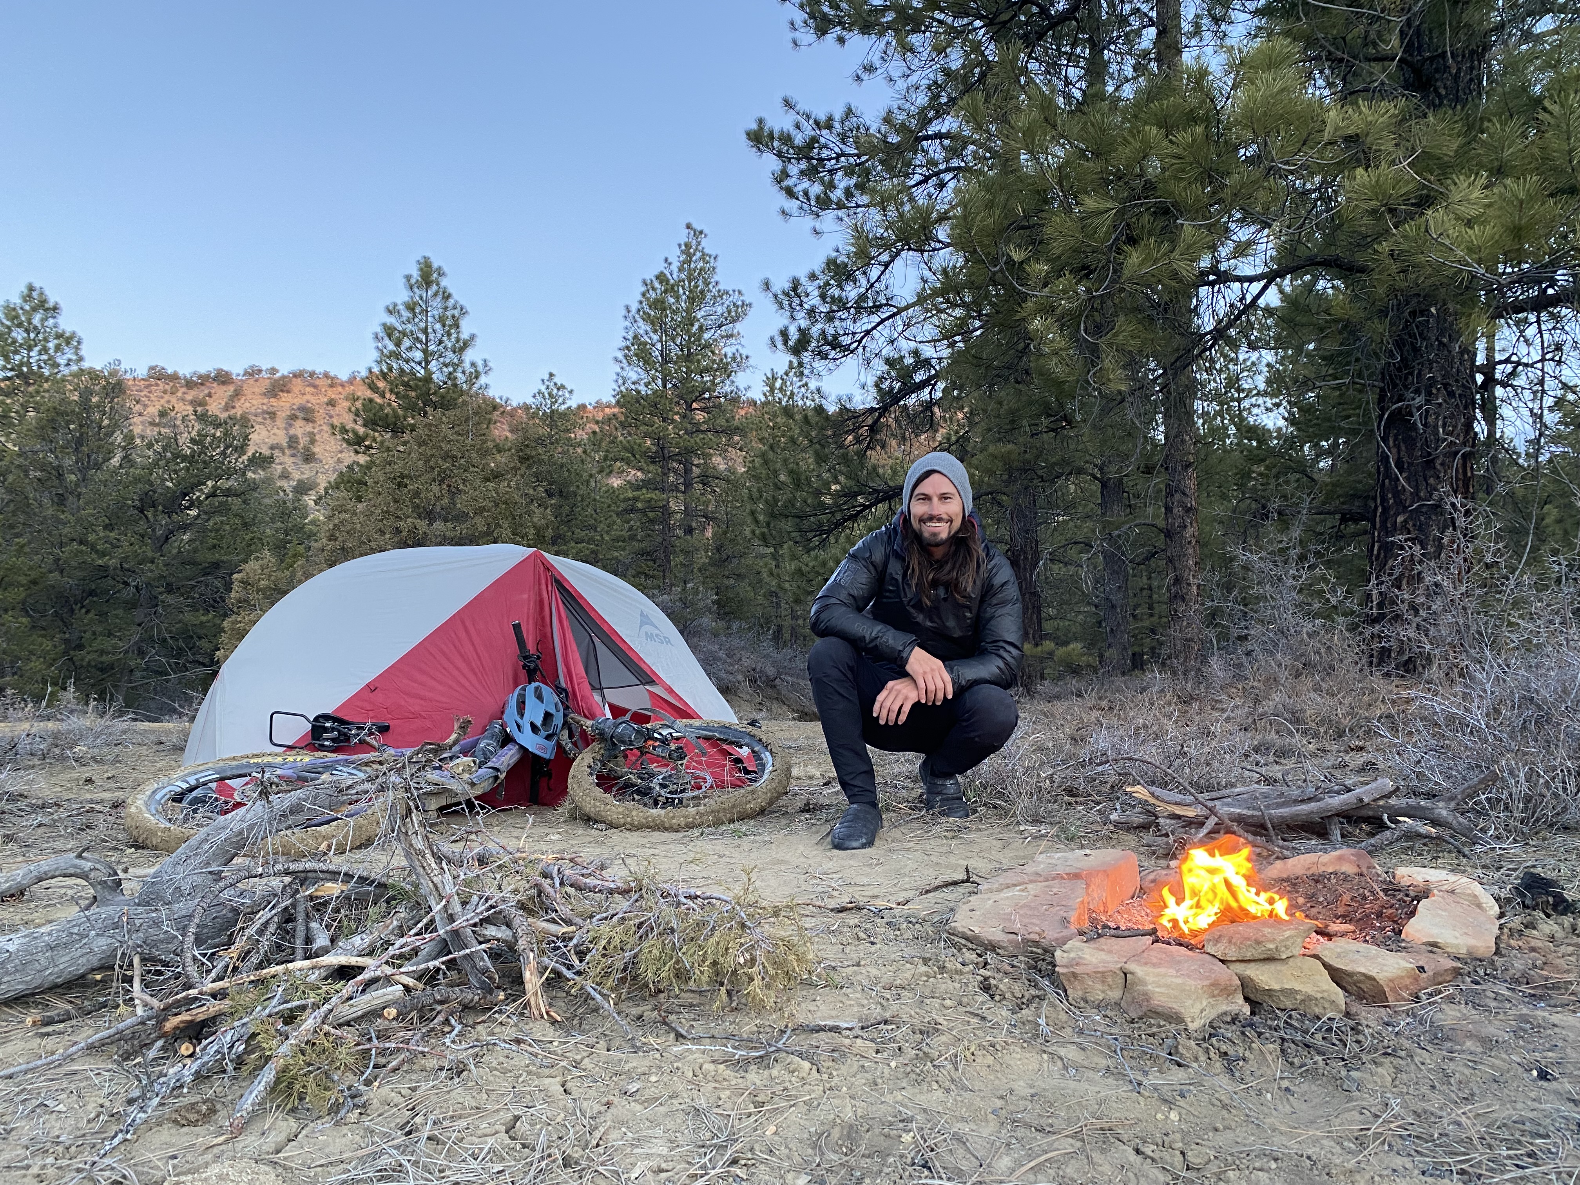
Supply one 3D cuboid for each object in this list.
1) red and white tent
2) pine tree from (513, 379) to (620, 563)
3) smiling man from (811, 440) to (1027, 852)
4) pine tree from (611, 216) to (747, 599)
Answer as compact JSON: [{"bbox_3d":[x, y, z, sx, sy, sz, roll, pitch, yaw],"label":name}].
[{"bbox_3d":[-1.100,0.240,4.620,2.200,0.890,1.600,-1,2,-26],"label":"red and white tent"},{"bbox_3d":[-4.720,-2.223,25.000,2.300,4.900,2.300,0,2,0],"label":"pine tree"},{"bbox_3d":[0.345,0.125,3.300,0.590,1.040,0.740,0,2,7],"label":"smiling man"},{"bbox_3d":[-2.577,-4.267,28.000,3.200,8.900,3.200,0,2,0],"label":"pine tree"}]

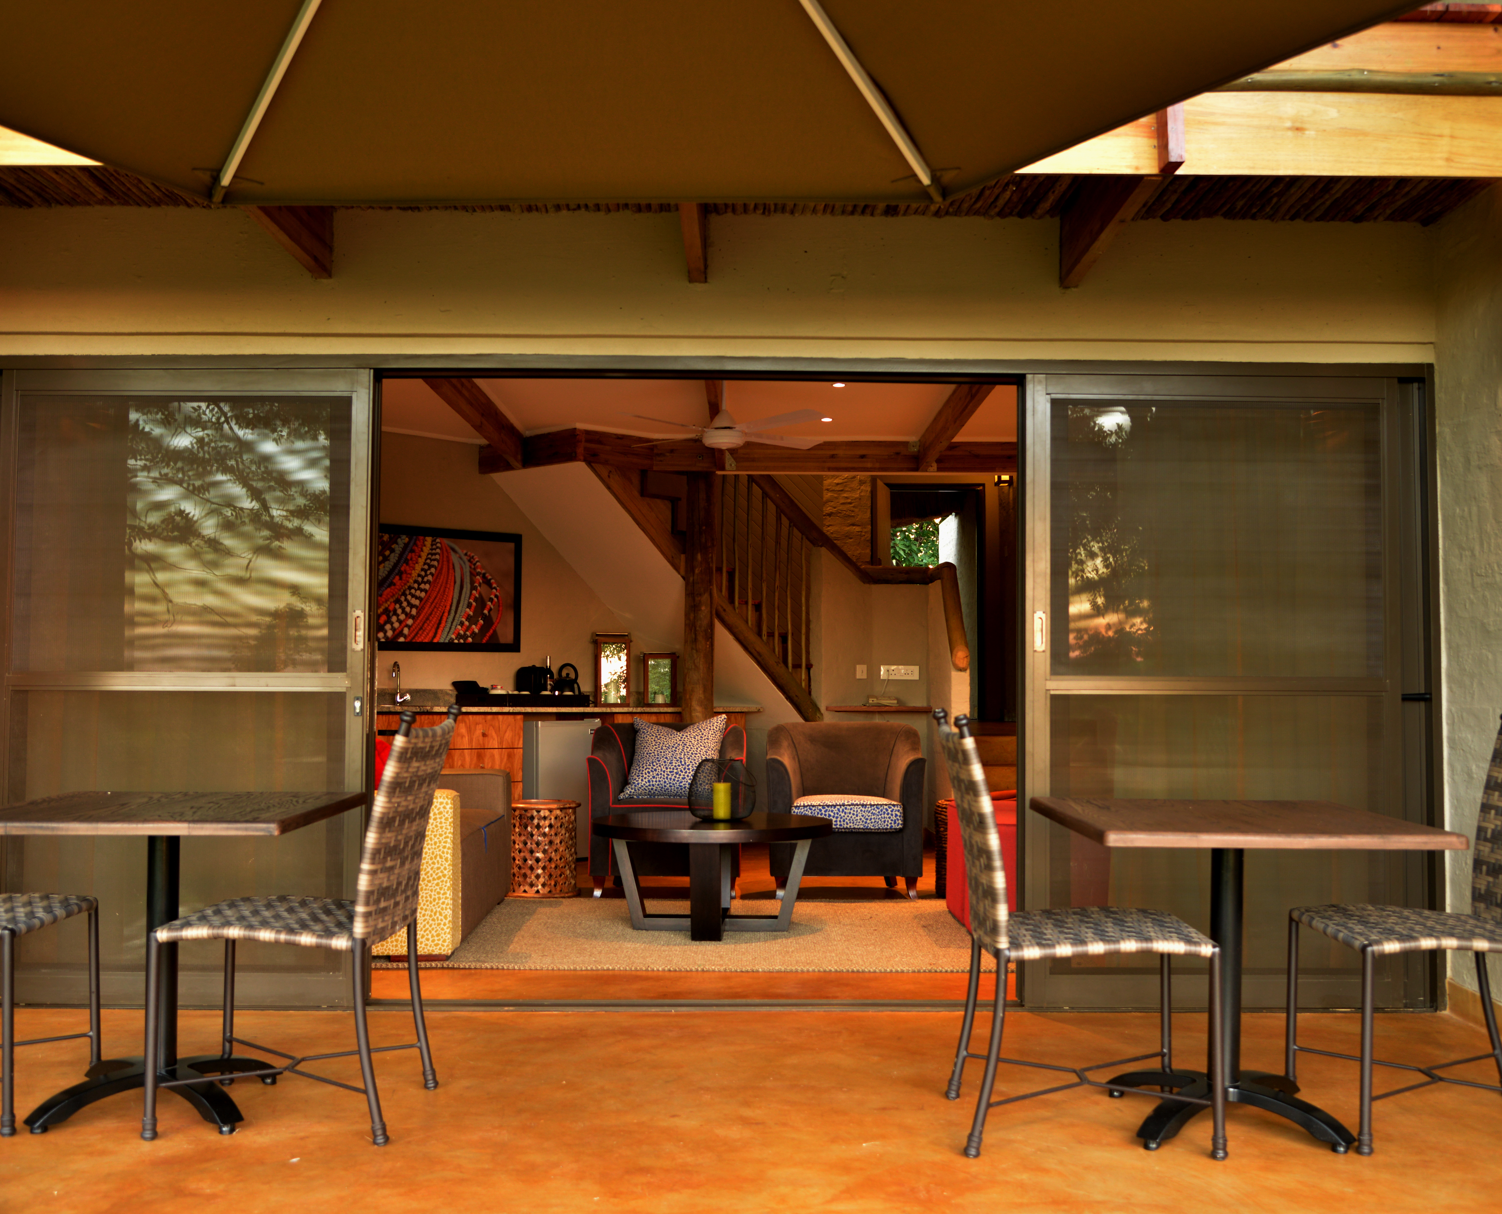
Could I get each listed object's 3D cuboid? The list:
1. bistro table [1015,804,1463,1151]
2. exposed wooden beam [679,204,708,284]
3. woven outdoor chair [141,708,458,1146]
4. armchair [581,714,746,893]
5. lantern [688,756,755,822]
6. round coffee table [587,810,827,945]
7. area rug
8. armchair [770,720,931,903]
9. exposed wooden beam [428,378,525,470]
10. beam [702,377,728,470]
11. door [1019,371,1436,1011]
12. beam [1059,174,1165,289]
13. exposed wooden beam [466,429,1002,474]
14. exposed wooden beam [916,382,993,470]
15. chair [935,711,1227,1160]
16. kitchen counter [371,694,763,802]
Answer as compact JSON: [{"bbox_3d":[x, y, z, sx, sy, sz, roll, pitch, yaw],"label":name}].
[{"bbox_3d":[1.183,0.892,3.875,0.800,0.745,0.820,0,-2,0],"label":"bistro table"},{"bbox_3d":[-0.168,-1.199,4.588,0.053,0.235,1.100,0,-3,0],"label":"exposed wooden beam"},{"bbox_3d":[-1.091,0.743,3.867,0.620,0.985,0.560,0,-3,2],"label":"woven outdoor chair"},{"bbox_3d":[-0.410,1.021,8.019,0.790,0.840,0.760,0,-3,0],"label":"armchair"},{"bbox_3d":[-0.124,0.792,6.792,0.285,0.270,0.285,0,-3,0],"label":"lantern"},{"bbox_3d":[-0.152,1.152,6.742,1.025,0.457,1.030,0,-3,0],"label":"round coffee table"},{"bbox_3d":[-0.217,1.357,6.633,2.500,0.015,1.820,0,-2,0],"label":"area rug"},{"bbox_3d":[0.475,1.025,8.020,0.790,0.840,0.760,0,-3,0],"label":"armchair"},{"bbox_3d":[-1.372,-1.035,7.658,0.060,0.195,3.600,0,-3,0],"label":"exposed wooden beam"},{"bbox_3d":[-0.168,-1.005,7.342,0.056,0.190,3.800,0,-3,0],"label":"beam"},{"bbox_3d":[1.551,0.277,5.111,1.310,2.060,0.060,0,-2,0],"label":"door"},{"bbox_3d":[1.041,-1.190,4.593,0.052,0.235,1.100,0,-3,0],"label":"beam"},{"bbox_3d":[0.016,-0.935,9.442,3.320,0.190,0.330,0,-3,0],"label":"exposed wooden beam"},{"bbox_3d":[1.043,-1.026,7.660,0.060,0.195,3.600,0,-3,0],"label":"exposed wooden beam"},{"bbox_3d":[0.779,0.762,3.838,0.610,1.000,0.530,0,-2,0],"label":"chair"},{"bbox_3d":[-1.148,1.017,9.163,2.420,0.880,0.600,0,-2,0],"label":"kitchen counter"}]

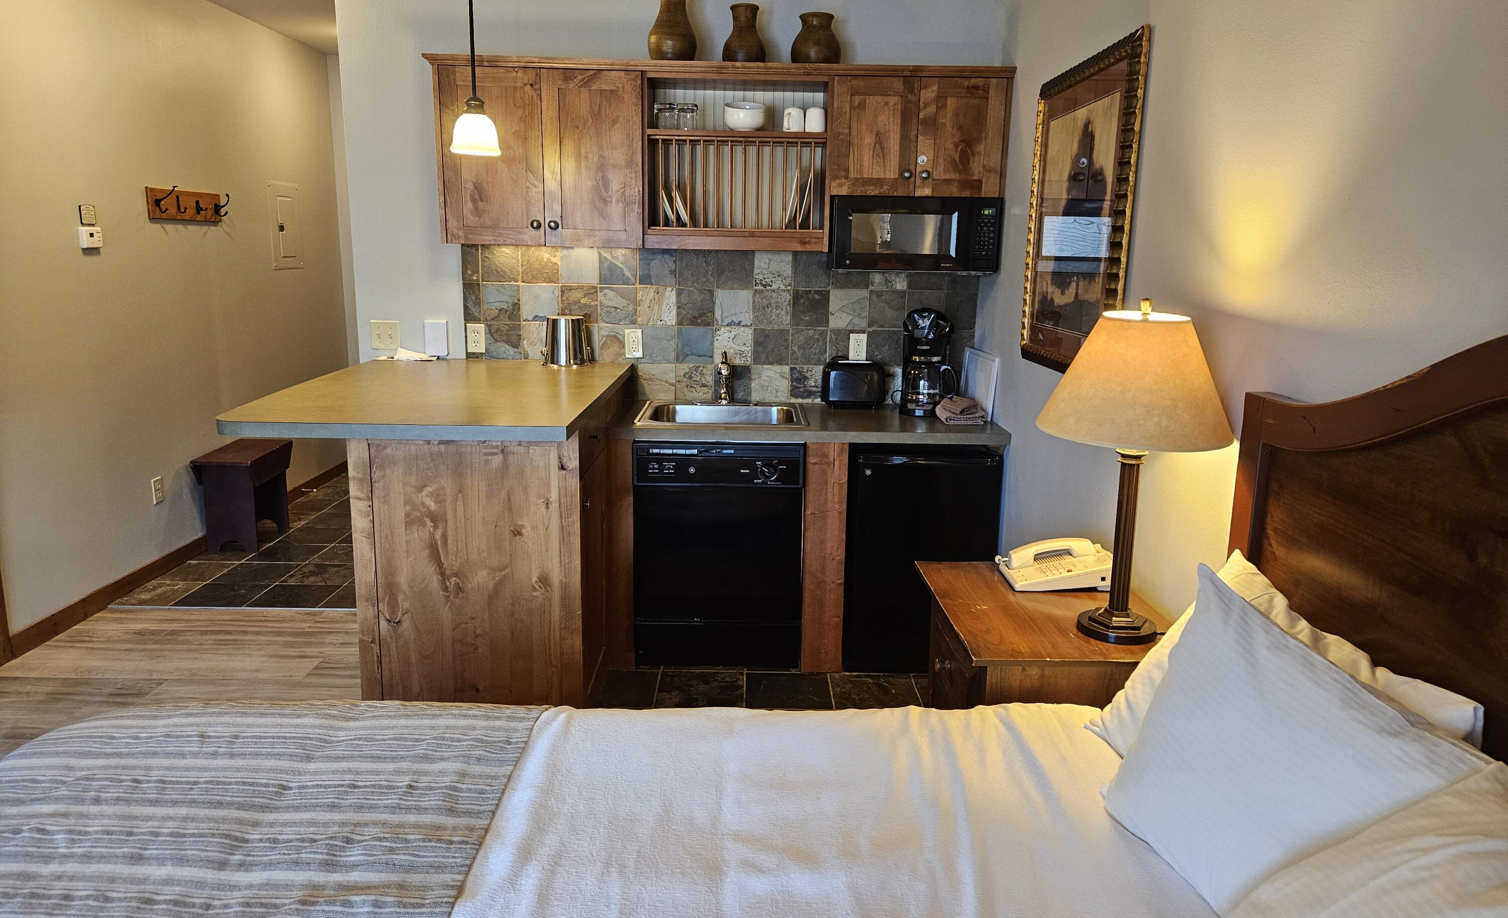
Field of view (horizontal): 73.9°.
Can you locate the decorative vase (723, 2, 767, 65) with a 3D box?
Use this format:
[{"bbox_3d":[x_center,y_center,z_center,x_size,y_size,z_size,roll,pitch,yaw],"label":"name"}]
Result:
[{"bbox_3d":[-0.035,-1.586,3.776,0.164,0.238,0.164,1,12,-1],"label":"decorative vase"}]

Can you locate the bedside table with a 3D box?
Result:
[{"bbox_3d":[0.663,0.701,2.360,0.490,0.750,0.630,1,12,-1],"label":"bedside table"}]

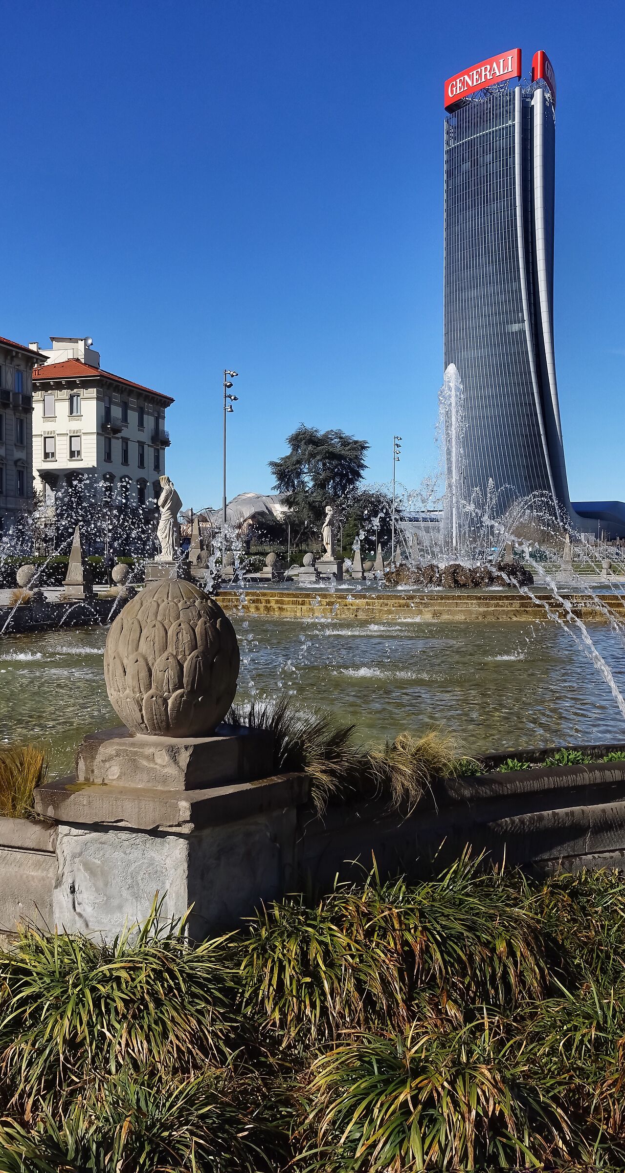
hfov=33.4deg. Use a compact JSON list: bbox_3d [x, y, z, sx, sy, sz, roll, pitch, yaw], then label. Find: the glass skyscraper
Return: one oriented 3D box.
[{"bbox_3d":[76.300,-107.383,408.808,46.000,192.000,42.000,1,2,30],"label":"glass skyscraper"}]

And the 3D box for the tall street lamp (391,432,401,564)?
[{"bbox_3d":[7.629,-7.448,93.097,0.800,12.000,0.500,0,2,12],"label":"tall street lamp"}]

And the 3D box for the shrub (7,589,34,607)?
[{"bbox_3d":[-7.410,0.280,26.500,0.650,0.460,0.620,0,2,0],"label":"shrub"}]

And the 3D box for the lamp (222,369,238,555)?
[{"bbox_3d":[-4.673,-6.386,59.531,0.850,12.000,0.500,0,2,12],"label":"lamp"}]

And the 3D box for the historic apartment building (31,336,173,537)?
[{"bbox_3d":[-23.800,-13.497,105.626,14.000,23.400,17.000,1,2,17],"label":"historic apartment building"}]

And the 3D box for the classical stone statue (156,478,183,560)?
[{"bbox_3d":[-4.445,-2.094,32.200,0.750,2.650,0.750,-1,2,-21],"label":"classical stone statue"}]

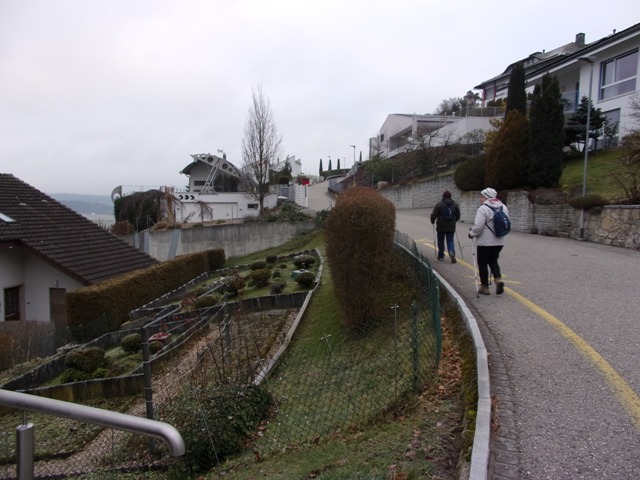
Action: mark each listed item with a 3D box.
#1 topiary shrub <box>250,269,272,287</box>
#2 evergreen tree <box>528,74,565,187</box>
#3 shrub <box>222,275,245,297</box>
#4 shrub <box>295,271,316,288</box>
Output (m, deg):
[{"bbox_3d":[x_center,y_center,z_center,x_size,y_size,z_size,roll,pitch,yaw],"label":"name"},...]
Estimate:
[{"bbox_3d":[-1.789,1.158,13.900,0.610,0.600,0.610,0,5,0],"label":"topiary shrub"},{"bbox_3d":[8.723,-4.198,17.800,1.400,4.289,1.400,1,4,0],"label":"evergreen tree"},{"bbox_3d":[-2.283,1.208,12.200,0.570,0.558,0.550,1,4,0],"label":"shrub"},{"bbox_3d":[-0.430,1.171,13.700,0.660,0.540,0.660,0,5,0],"label":"shrub"}]

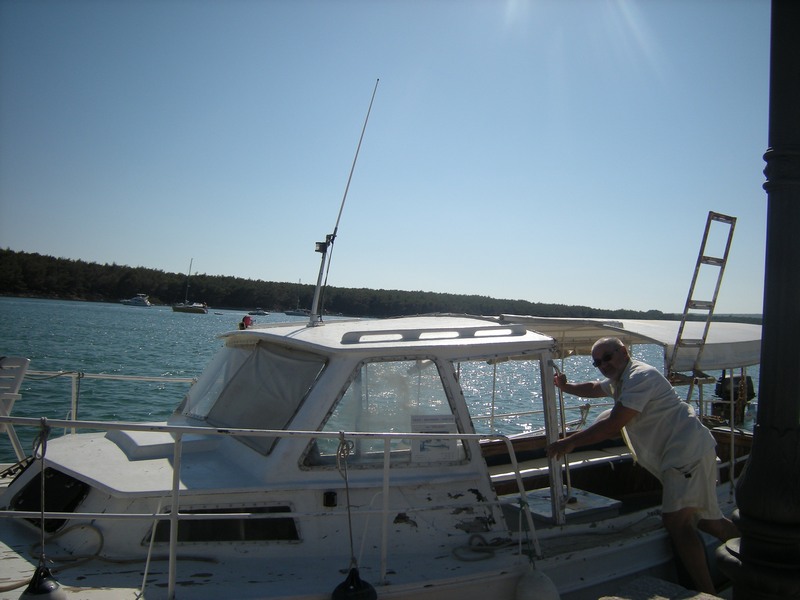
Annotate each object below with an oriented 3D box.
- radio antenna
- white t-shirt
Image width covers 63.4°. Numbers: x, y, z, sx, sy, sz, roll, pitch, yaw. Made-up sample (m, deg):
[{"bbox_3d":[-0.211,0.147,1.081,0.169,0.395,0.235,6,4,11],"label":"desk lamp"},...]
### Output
[{"bbox_3d":[-0.376,-0.672,4.338,0.180,1.727,0.110,16,-5,-21],"label":"radio antenna"},{"bbox_3d":[1.469,0.663,3.650,0.380,0.680,0.500,-28,-2,4],"label":"white t-shirt"}]

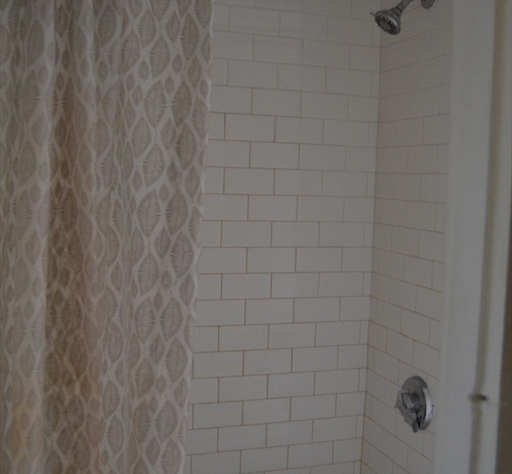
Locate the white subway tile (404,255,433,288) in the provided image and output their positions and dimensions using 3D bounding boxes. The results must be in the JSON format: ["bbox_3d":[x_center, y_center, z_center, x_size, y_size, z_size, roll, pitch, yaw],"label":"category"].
[{"bbox_3d":[0.454,0.094,1.966,0.009,0.076,0.153,0,5,-18],"label":"white subway tile"}]

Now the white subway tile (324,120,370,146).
[{"bbox_3d":[0.277,-0.318,2.158,0.153,0.076,0.009,0,5,-18],"label":"white subway tile"}]

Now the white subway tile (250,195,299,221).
[{"bbox_3d":[0.049,-0.085,2.092,0.152,0.075,0.009,0,5,-19],"label":"white subway tile"}]

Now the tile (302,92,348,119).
[{"bbox_3d":[0.209,-0.395,2.137,0.154,0.076,0.008,0,5,-19],"label":"tile"}]

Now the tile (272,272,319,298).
[{"bbox_3d":[0.119,0.148,2.153,0.152,0.076,0.008,0,5,-18],"label":"tile"}]

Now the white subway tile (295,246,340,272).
[{"bbox_3d":[0.195,0.071,2.177,0.154,0.076,0.008,0,5,-19],"label":"white subway tile"}]

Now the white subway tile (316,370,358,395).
[{"bbox_3d":[0.256,0.460,2.234,0.154,0.076,0.008,0,5,-19],"label":"white subway tile"}]

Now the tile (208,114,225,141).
[{"bbox_3d":[-0.165,-0.321,2.024,0.152,0.076,0.009,0,5,-18],"label":"tile"}]

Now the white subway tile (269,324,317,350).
[{"bbox_3d":[0.108,0.300,2.152,0.153,0.076,0.009,0,5,-19],"label":"white subway tile"}]

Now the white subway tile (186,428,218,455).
[{"bbox_3d":[-0.188,0.610,2.096,0.152,0.076,0.008,0,5,-18],"label":"white subway tile"}]

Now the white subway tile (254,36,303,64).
[{"bbox_3d":[0.066,-0.551,2.082,0.152,0.076,0.009,0,5,-18],"label":"white subway tile"}]

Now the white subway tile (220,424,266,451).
[{"bbox_3d":[-0.042,0.614,2.155,0.152,0.076,0.009,0,5,-18],"label":"white subway tile"}]

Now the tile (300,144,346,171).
[{"bbox_3d":[0.203,-0.241,2.155,0.152,0.076,0.009,0,5,-18],"label":"tile"}]

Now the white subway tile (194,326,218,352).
[{"bbox_3d":[-0.182,0.301,2.068,0.152,0.076,0.008,0,5,-18],"label":"white subway tile"}]

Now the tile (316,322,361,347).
[{"bbox_3d":[0.255,0.300,2.202,0.153,0.076,0.009,0,5,-19],"label":"tile"}]

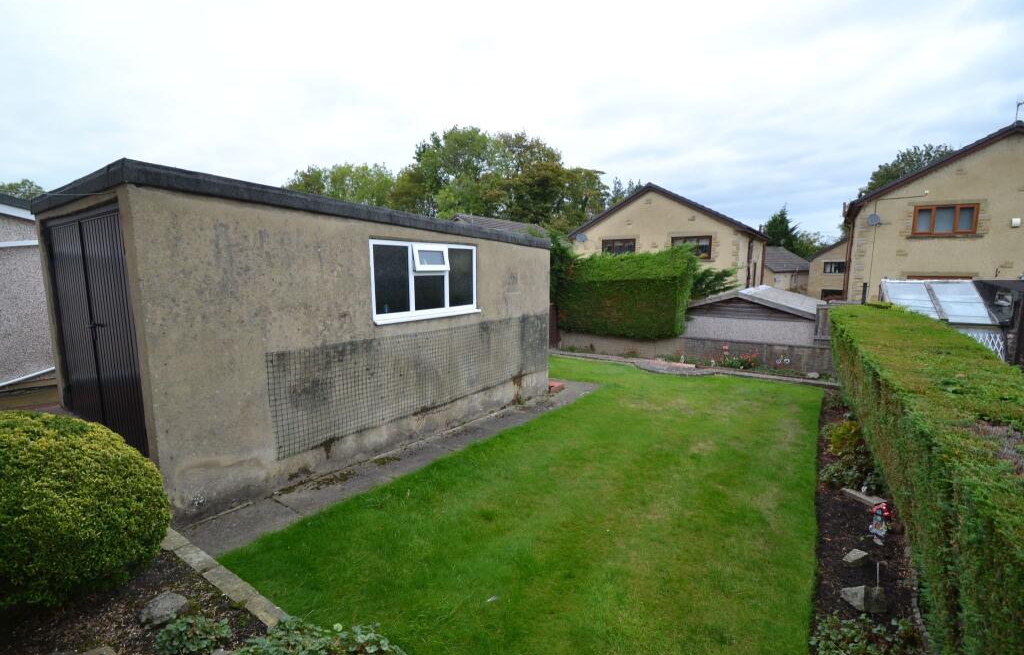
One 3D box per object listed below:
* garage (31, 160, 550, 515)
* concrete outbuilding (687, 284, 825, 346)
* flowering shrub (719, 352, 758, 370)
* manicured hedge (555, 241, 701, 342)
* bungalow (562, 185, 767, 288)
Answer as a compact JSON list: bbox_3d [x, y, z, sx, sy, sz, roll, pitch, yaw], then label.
[{"bbox_3d":[-2.098,-0.148,6.270,2.840,2.760,6.070,4,8,33],"label":"garage"},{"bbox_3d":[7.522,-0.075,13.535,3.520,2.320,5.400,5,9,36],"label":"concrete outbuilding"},{"bbox_3d":[5.750,0.859,10.785,0.820,0.420,0.550,4,8,33],"label":"flowering shrub"},{"bbox_3d":[3.526,-1.046,13.407,3.770,2.700,1.600,4,8,33],"label":"manicured hedge"},{"bbox_3d":[9.045,-4.061,24.041,9.050,6.500,8.500,4,8,30],"label":"bungalow"}]

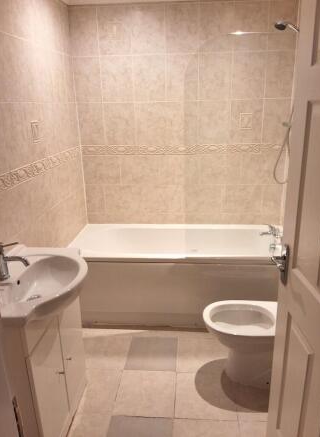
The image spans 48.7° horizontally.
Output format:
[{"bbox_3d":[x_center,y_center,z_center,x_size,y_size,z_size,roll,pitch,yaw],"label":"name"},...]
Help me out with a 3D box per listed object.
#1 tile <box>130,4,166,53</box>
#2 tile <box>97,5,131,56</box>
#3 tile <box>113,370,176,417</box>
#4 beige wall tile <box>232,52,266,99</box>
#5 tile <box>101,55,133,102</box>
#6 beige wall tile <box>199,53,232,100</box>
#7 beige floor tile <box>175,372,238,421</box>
[{"bbox_3d":[-0.085,-1.419,2.654,0.253,0.352,0.012,0,17,4],"label":"tile"},{"bbox_3d":[-0.338,-1.409,2.654,0.253,0.340,0.012,0,19,5],"label":"tile"},{"bbox_3d":[-0.074,1.000,2.024,0.327,0.012,0.347,0,17,4],"label":"tile"},{"bbox_3d":[0.676,-1.084,2.681,0.252,0.340,0.012,0,19,5],"label":"beige wall tile"},{"bbox_3d":[-0.328,-1.076,2.751,0.250,0.334,0.012,0,18,6],"label":"tile"},{"bbox_3d":[0.425,-1.084,2.702,0.252,0.340,0.012,0,19,5],"label":"beige wall tile"},{"bbox_3d":[0.261,1.026,2.052,0.337,0.012,0.337,0,19,5],"label":"beige floor tile"}]

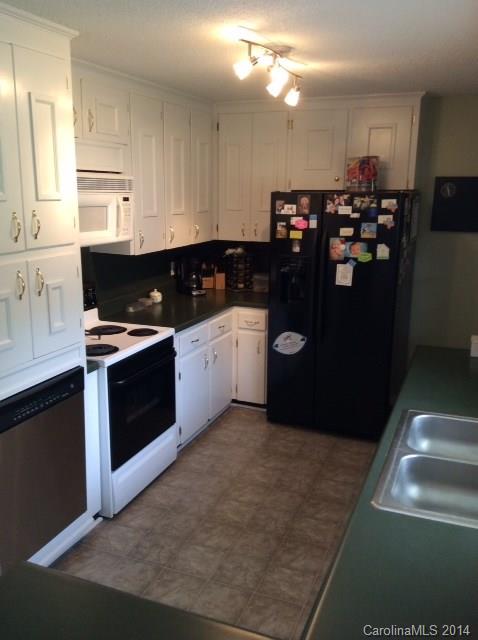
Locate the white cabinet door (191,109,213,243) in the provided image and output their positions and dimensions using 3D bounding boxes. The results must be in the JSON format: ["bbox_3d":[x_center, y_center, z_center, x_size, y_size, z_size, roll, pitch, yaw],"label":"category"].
[{"bbox_3d":[-0.294,-1.085,4.672,0.025,0.985,0.340,6,15,22],"label":"white cabinet door"}]

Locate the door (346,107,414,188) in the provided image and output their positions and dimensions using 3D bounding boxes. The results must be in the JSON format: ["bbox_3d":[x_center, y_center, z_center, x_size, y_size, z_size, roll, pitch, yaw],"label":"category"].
[{"bbox_3d":[0.991,-1.210,4.316,0.425,0.570,0.025,6,15,22],"label":"door"}]

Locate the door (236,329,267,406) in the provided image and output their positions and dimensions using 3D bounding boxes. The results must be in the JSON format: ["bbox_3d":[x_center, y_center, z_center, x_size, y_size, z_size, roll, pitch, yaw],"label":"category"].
[{"bbox_3d":[0.102,0.377,4.663,0.234,0.580,0.040,6,14,22],"label":"door"}]

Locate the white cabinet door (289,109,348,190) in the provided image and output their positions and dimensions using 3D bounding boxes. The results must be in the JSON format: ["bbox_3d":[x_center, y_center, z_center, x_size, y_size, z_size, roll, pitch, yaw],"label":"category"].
[{"bbox_3d":[0.582,-1.252,4.481,0.420,0.570,0.025,6,15,22],"label":"white cabinet door"}]

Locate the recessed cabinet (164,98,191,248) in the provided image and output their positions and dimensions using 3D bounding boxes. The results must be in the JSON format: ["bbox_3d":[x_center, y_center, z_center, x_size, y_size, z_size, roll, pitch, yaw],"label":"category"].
[{"bbox_3d":[-0.554,-1.004,4.290,0.325,0.953,0.398,6,14,22],"label":"recessed cabinet"}]

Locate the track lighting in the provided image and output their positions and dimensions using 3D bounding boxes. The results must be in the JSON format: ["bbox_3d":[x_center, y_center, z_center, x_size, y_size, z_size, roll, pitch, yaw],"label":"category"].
[{"bbox_3d":[0.157,-1.168,2.884,0.185,0.235,0.890,6,14,22],"label":"track lighting"}]

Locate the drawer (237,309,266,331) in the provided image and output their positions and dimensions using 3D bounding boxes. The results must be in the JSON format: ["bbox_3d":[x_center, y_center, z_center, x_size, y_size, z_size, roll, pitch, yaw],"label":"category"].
[{"bbox_3d":[0.172,-0.035,4.763,0.235,0.144,0.430,6,14,22],"label":"drawer"}]

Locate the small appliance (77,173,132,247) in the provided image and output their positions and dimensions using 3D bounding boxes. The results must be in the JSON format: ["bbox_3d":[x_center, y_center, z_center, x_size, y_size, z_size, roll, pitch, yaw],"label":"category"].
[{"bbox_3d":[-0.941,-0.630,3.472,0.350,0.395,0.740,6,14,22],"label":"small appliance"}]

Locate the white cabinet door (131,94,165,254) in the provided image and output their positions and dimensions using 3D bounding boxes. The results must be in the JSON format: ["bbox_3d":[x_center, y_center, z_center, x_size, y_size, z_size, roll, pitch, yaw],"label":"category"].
[{"bbox_3d":[-0.571,-0.911,3.882,0.045,0.953,0.387,6,14,22],"label":"white cabinet door"}]

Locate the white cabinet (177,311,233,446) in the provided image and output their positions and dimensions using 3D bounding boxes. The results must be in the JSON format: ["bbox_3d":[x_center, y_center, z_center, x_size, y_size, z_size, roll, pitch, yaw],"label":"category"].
[{"bbox_3d":[-0.492,0.357,4.423,0.615,0.795,0.902,6,14,22],"label":"white cabinet"}]

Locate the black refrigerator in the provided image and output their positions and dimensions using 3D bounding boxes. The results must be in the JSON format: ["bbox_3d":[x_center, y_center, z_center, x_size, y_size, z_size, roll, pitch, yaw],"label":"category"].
[{"bbox_3d":[0.748,-0.073,4.581,0.888,1.745,0.700,6,14,22],"label":"black refrigerator"}]

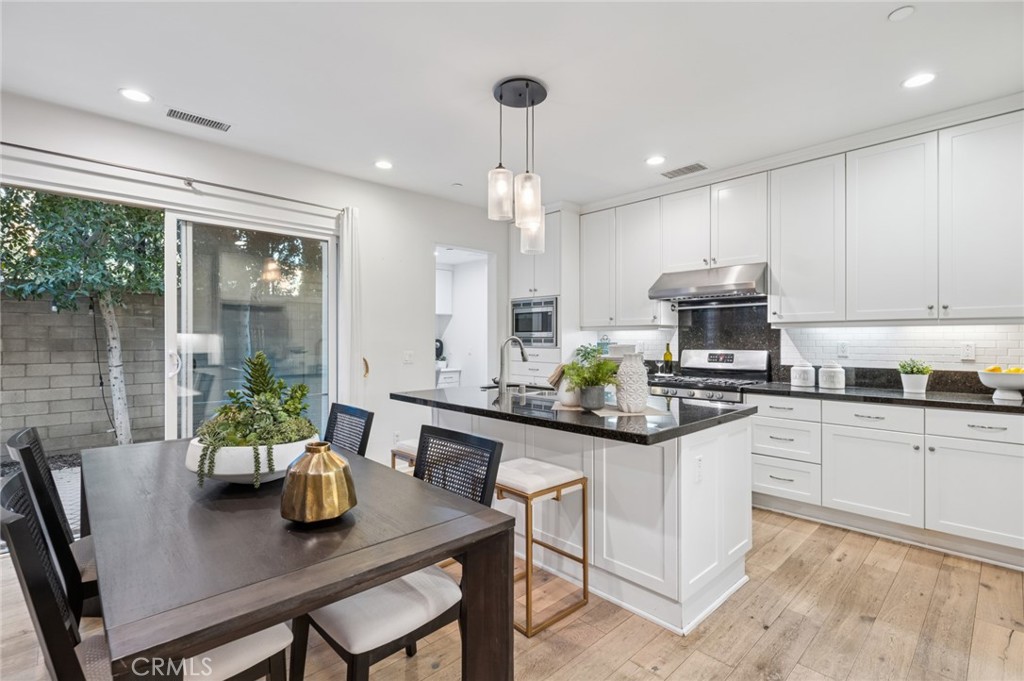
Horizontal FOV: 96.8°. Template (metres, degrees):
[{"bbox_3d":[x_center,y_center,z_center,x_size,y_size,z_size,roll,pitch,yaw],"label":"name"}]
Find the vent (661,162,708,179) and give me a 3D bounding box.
[{"bbox_3d":[1.463,-1.433,3.869,0.175,0.020,0.335,0,0,-44],"label":"vent"}]

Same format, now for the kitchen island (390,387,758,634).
[{"bbox_3d":[0.243,0.816,2.772,1.080,0.915,1.951,0,0,-44],"label":"kitchen island"}]

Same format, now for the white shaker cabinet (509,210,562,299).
[{"bbox_3d":[0.470,-0.914,5.265,0.630,0.895,0.785,0,0,-44],"label":"white shaker cabinet"}]

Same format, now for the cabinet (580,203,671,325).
[{"bbox_3d":[1.192,-0.747,4.764,0.330,1.230,0.945,0,0,-44],"label":"cabinet"}]

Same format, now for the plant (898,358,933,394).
[{"bbox_3d":[2.705,0.238,3.050,0.225,0.236,0.225,0,0,-44],"label":"plant"}]

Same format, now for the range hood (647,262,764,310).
[{"bbox_3d":[1.758,-0.502,4.007,0.560,0.267,0.910,0,0,-44],"label":"range hood"}]

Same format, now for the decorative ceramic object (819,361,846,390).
[{"bbox_3d":[2.449,0.264,3.470,0.157,0.206,0.157,0,0,-44],"label":"decorative ceramic object"}]

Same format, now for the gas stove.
[{"bbox_3d":[1.707,0.687,3.945,0.690,1.188,0.765,0,0,-44],"label":"gas stove"}]

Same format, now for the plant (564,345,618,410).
[{"bbox_3d":[0.408,0.189,2.350,0.270,0.330,0.280,0,0,0],"label":"plant"}]

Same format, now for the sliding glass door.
[{"bbox_3d":[-1.967,0.179,3.554,1.180,2.168,0.070,0,0,-44],"label":"sliding glass door"}]

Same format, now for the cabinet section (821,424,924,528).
[{"bbox_3d":[2.528,0.867,3.154,0.520,0.574,0.528,0,0,-45],"label":"cabinet section"}]

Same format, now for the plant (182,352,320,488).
[{"bbox_3d":[-0.957,0.282,1.746,0.460,0.460,0.460,0,0,-44],"label":"plant"}]

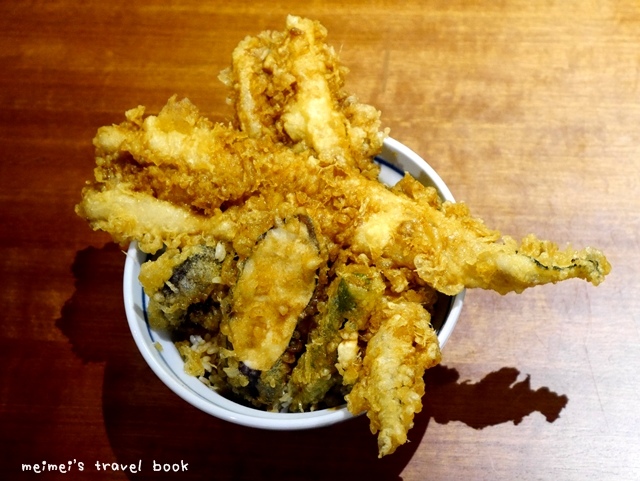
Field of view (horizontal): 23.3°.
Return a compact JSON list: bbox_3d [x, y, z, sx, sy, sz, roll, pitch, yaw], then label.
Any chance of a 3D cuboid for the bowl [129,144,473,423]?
[{"bbox_3d":[-0.006,0.030,0.724,0.155,0.076,0.155,-4,61,7],"label":"bowl"}]

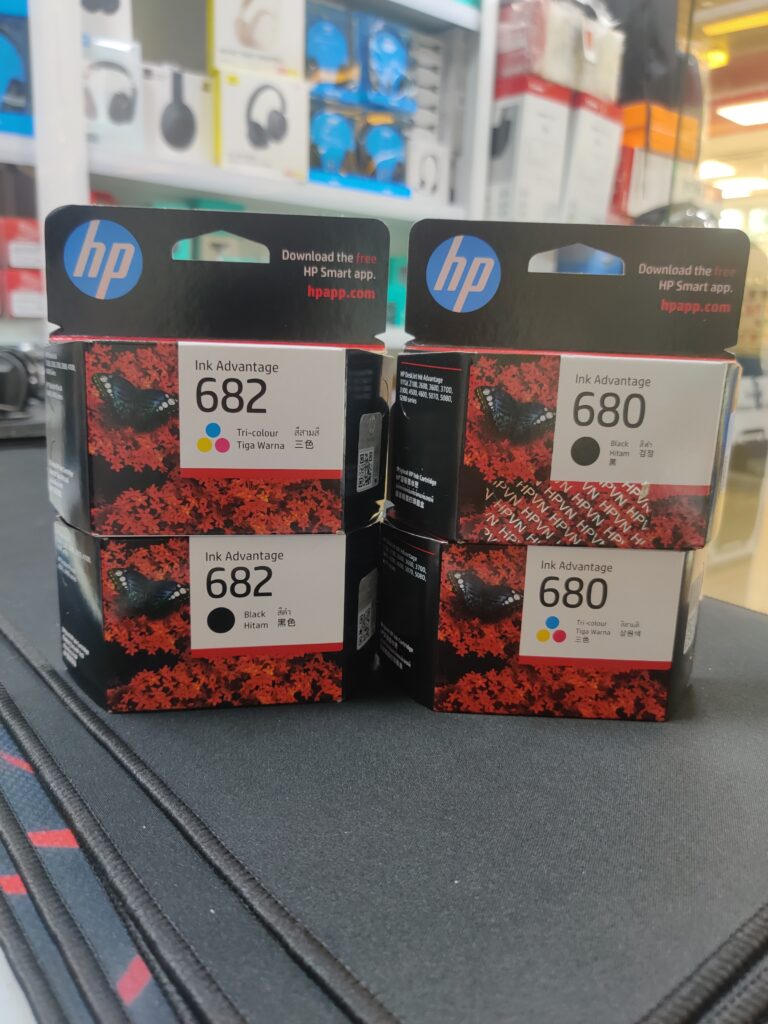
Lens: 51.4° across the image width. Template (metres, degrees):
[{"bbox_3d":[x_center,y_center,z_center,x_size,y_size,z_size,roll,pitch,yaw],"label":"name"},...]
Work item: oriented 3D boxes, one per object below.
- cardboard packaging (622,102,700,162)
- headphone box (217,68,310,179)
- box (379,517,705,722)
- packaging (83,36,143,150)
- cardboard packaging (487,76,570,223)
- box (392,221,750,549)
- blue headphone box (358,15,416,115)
[{"bbox_3d":[0.845,-1.174,2.511,0.264,0.130,0.150,-8,16,-38],"label":"cardboard packaging"},{"bbox_3d":[-0.245,-0.751,1.562,0.190,0.178,0.055,-8,16,-38],"label":"headphone box"},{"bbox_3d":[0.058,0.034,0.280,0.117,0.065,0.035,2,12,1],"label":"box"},{"bbox_3d":[-0.488,-0.710,1.377,0.122,0.174,0.060,-8,16,-38],"label":"packaging"},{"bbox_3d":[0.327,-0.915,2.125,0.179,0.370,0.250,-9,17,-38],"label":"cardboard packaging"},{"bbox_3d":[0.065,-0.042,0.261,0.117,0.102,0.035,2,12,-1],"label":"box"},{"bbox_3d":[-0.004,-0.938,1.688,0.127,0.175,0.060,-8,16,-38],"label":"blue headphone box"}]

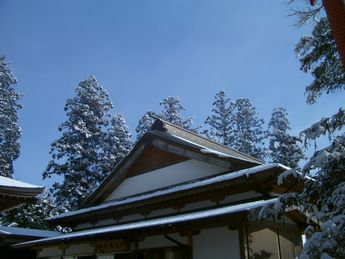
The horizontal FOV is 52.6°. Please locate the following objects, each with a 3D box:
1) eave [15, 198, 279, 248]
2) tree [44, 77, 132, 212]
[{"bbox_3d":[-2.550,4.125,14.419,16.240,0.673,1.400,-22,-32,40],"label":"eave"},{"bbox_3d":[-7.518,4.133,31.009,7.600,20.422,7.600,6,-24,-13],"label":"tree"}]

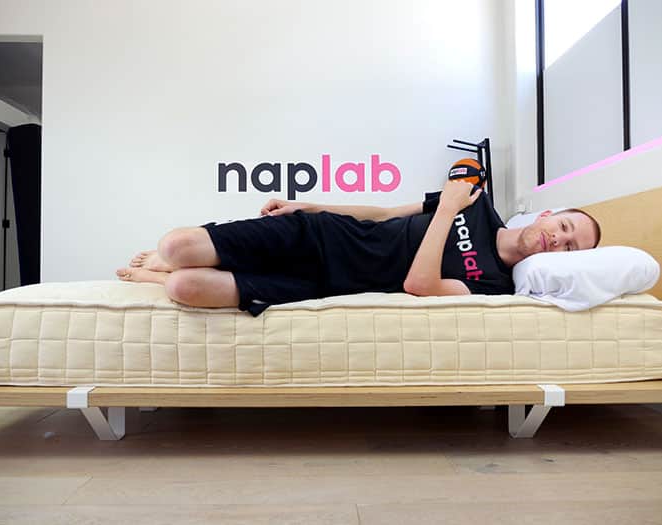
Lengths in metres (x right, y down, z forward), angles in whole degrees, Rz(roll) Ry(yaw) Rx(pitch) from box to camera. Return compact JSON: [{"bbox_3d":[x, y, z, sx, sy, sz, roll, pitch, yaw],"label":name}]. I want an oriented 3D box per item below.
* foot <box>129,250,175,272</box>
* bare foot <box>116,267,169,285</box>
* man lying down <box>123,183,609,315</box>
[{"bbox_3d":[-0.645,-0.003,1.840,0.250,0.095,0.095,0,0,12],"label":"foot"},{"bbox_3d":[-0.700,0.050,1.860,0.250,0.095,0.095,0,0,12],"label":"bare foot"},{"bbox_3d":[0.000,-0.055,1.640,1.680,0.390,0.600,0,0,0],"label":"man lying down"}]

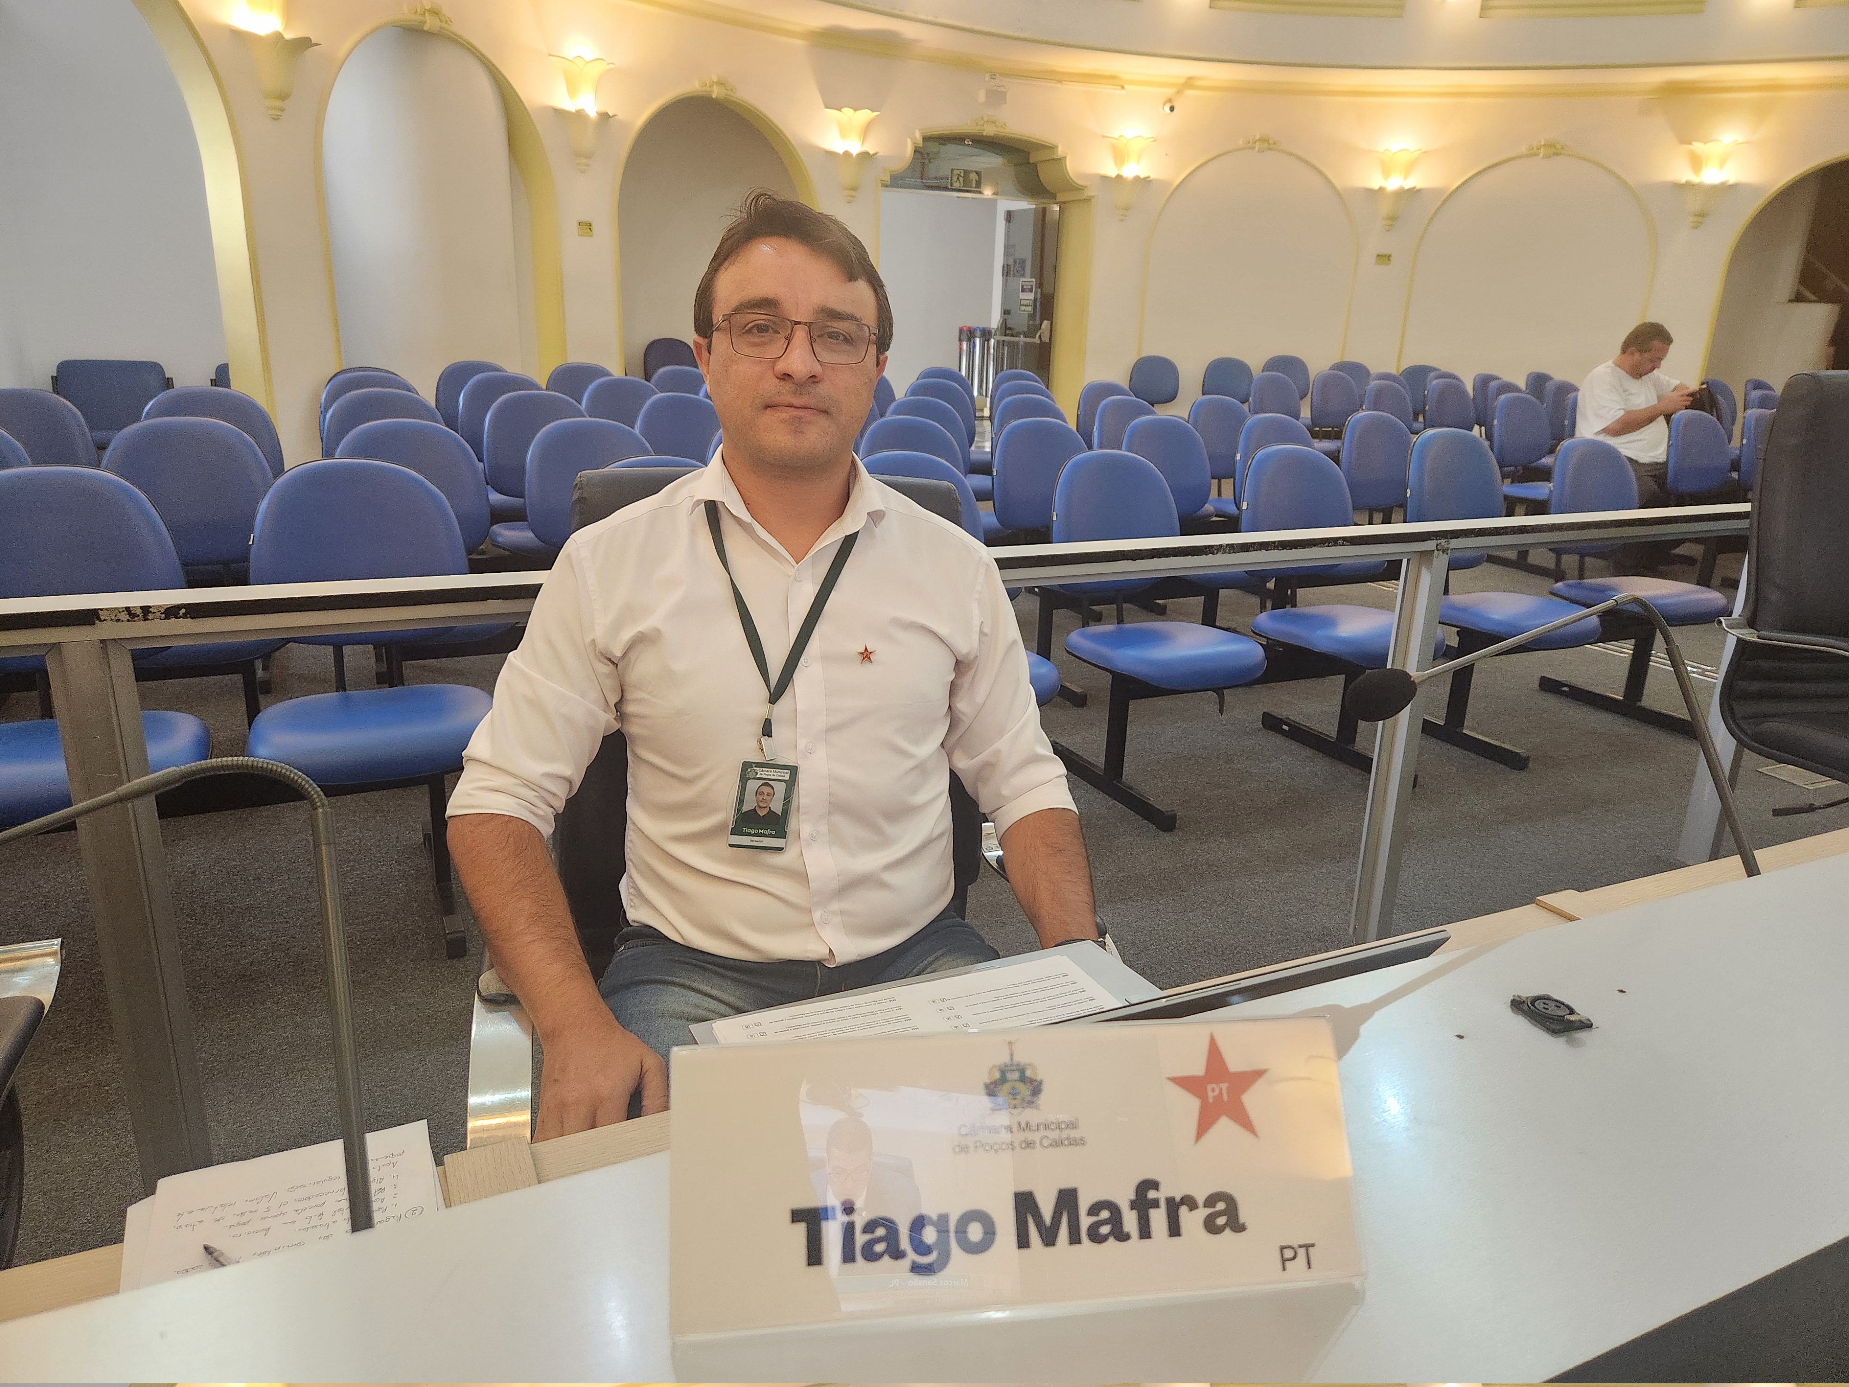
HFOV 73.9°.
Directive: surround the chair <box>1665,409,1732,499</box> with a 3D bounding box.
[{"bbox_3d":[3.519,-0.786,5.398,0.460,0.870,0.550,-7,20,-26],"label":"chair"}]

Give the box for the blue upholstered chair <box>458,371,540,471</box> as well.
[{"bbox_3d":[-1.777,-0.926,5.375,0.450,0.906,0.570,-7,19,-26],"label":"blue upholstered chair"}]

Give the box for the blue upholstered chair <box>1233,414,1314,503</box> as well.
[{"bbox_3d":[1.468,-0.605,4.737,0.450,0.906,0.570,-7,19,-26],"label":"blue upholstered chair"}]

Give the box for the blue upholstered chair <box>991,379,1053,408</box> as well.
[{"bbox_3d":[0.642,-1.218,6.690,0.480,0.910,0.560,-6,19,-25],"label":"blue upholstered chair"}]

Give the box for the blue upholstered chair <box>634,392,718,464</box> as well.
[{"bbox_3d":[-0.838,-0.678,4.704,0.450,0.906,0.570,-7,19,-26],"label":"blue upholstered chair"}]

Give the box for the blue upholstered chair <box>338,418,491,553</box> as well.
[{"bbox_3d":[-1.407,-0.277,3.454,0.480,0.910,0.560,-5,19,-21],"label":"blue upholstered chair"}]

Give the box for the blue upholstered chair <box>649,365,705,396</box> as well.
[{"bbox_3d":[-1.259,-1.310,6.685,0.475,0.874,0.580,-6,19,-23],"label":"blue upholstered chair"}]

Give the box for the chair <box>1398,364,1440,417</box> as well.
[{"bbox_3d":[4.147,-2.329,10.512,0.475,0.874,0.580,8,18,18],"label":"chair"}]

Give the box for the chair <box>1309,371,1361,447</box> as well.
[{"bbox_3d":[3.020,-1.760,8.676,0.480,0.910,0.560,-7,19,-26],"label":"chair"}]

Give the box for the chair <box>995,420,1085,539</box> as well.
[{"bbox_3d":[0.515,-0.533,4.475,0.480,0.910,0.560,-6,19,-25],"label":"chair"}]

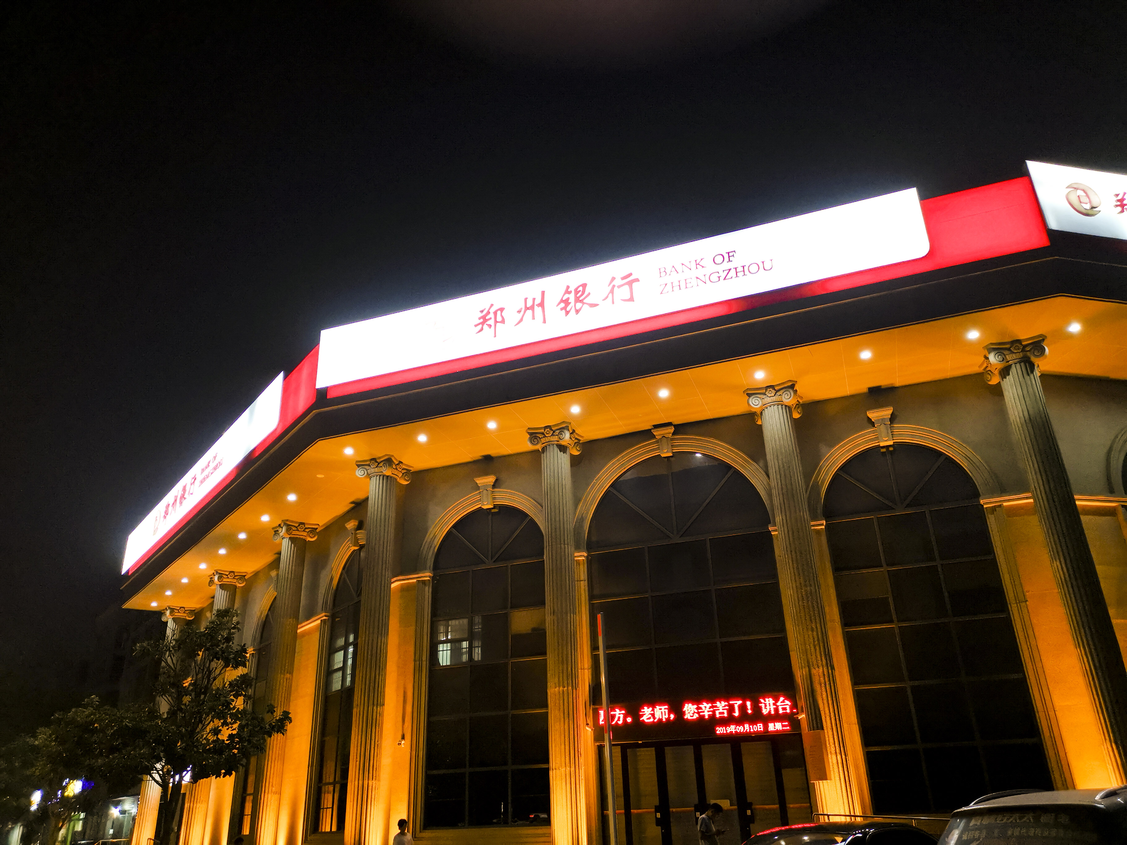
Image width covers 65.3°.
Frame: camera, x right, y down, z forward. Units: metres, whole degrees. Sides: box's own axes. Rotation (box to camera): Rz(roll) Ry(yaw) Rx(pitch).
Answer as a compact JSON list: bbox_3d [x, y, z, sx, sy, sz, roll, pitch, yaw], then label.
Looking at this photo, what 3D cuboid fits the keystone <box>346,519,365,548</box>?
[{"bbox_3d":[-6.149,3.309,25.661,0.250,0.823,0.578,16,-31,-34],"label":"keystone"}]

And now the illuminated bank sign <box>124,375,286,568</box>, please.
[{"bbox_3d":[-13.968,2.647,32.959,0.233,1.855,18.656,17,-31,-34],"label":"illuminated bank sign"}]

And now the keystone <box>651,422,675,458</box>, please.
[{"bbox_3d":[2.502,0.469,21.643,0.561,0.706,0.250,-11,-27,17],"label":"keystone"}]

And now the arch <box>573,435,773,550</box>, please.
[{"bbox_3d":[2.572,1.544,21.146,5.096,2.646,0.280,-11,-27,17],"label":"arch"}]

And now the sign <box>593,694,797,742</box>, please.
[{"bbox_3d":[2.992,6.886,20.376,4.876,0.869,0.159,-10,-27,17],"label":"sign"}]

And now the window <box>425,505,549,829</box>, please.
[{"bbox_3d":[-1.764,5.593,21.182,3.234,7.517,0.280,-11,-27,17],"label":"window"}]

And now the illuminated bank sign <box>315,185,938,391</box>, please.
[{"bbox_3d":[0.650,-2.869,20.626,14.749,1.741,0.300,-11,-27,17],"label":"illuminated bank sign"}]

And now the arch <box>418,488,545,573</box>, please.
[{"bbox_3d":[-2.031,2.891,23.917,4.155,2.099,0.318,-10,-27,17],"label":"arch"}]

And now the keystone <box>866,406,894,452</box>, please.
[{"bbox_3d":[7.247,0.106,19.908,0.578,0.823,0.250,-11,-27,17],"label":"keystone"}]

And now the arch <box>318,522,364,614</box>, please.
[{"bbox_3d":[-6.310,4.376,26.739,0.318,2.099,4.155,17,-31,-34],"label":"arch"}]

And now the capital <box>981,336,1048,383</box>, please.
[{"bbox_3d":[10.303,-1.380,20.042,1.325,0.541,1.325,-10,-27,17],"label":"capital"}]

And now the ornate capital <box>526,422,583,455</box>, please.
[{"bbox_3d":[-0.205,0.559,23.375,1.272,0.541,1.325,-10,-27,17],"label":"ornate capital"}]

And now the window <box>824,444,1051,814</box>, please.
[{"bbox_3d":[7.990,4.197,19.668,3.562,8.120,0.212,-10,-27,17],"label":"window"}]

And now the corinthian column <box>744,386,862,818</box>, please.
[{"bbox_3d":[5.040,3.838,18.363,1.215,9.898,1.215,-11,-27,17],"label":"corinthian column"}]

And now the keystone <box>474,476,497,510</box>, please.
[{"bbox_3d":[-2.047,1.829,22.843,0.578,0.823,0.250,-11,-27,17],"label":"keystone"}]

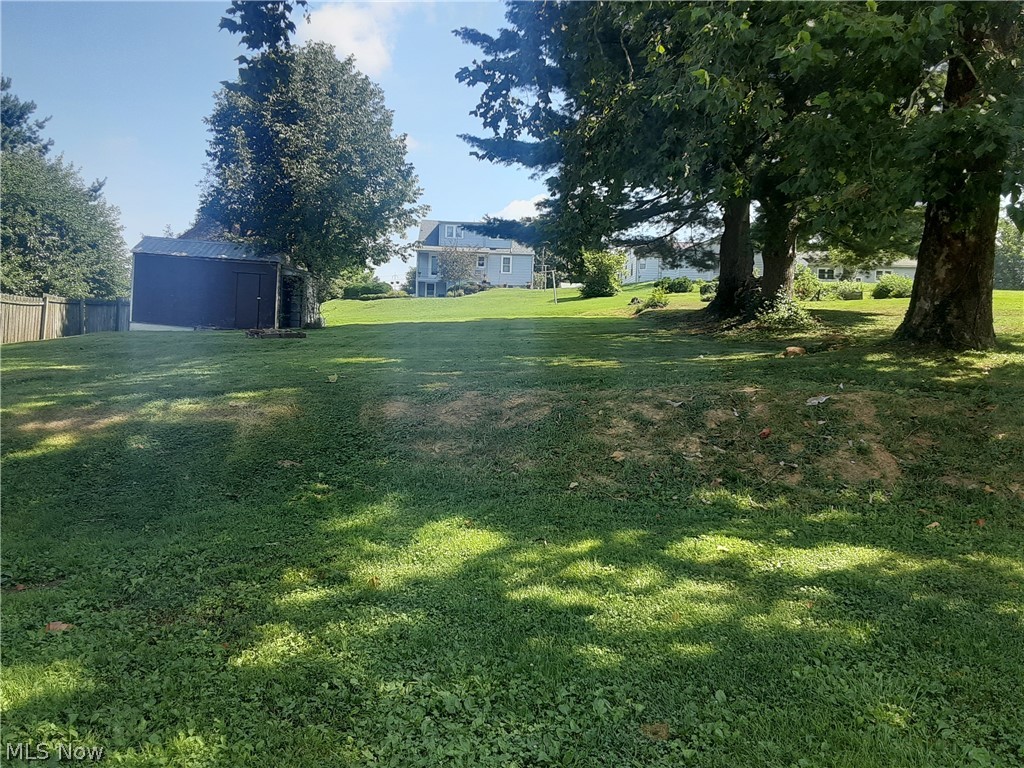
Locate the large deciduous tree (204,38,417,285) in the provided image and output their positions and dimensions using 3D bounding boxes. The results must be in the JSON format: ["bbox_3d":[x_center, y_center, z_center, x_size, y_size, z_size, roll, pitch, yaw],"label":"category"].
[{"bbox_3d":[-8.284,-8.243,33.000,9.000,11.600,8.600,2,-2,0],"label":"large deciduous tree"}]

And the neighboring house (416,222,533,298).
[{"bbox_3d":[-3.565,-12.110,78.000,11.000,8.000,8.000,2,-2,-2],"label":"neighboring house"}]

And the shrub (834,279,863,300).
[{"bbox_3d":[19.380,-5.373,46.000,1.600,1.150,1.400,2,-2,0],"label":"shrub"}]

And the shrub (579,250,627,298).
[{"bbox_3d":[6.005,-7.246,53.000,3.100,3.100,2.800,2,-2,0],"label":"shrub"}]

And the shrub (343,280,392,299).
[{"bbox_3d":[-11.295,-7.312,62.000,3.700,1.400,2.200,2,-2,0],"label":"shrub"}]

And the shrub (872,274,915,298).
[{"bbox_3d":[21.972,-5.661,46.000,2.500,1.500,2.000,2,-2,0],"label":"shrub"}]

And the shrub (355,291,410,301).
[{"bbox_3d":[-9.566,-6.515,59.000,4.100,0.750,1.400,2,-2,0],"label":"shrub"}]

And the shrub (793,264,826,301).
[{"bbox_3d":[17.163,-5.846,46.000,1.900,2.050,1.800,2,-2,0],"label":"shrub"}]

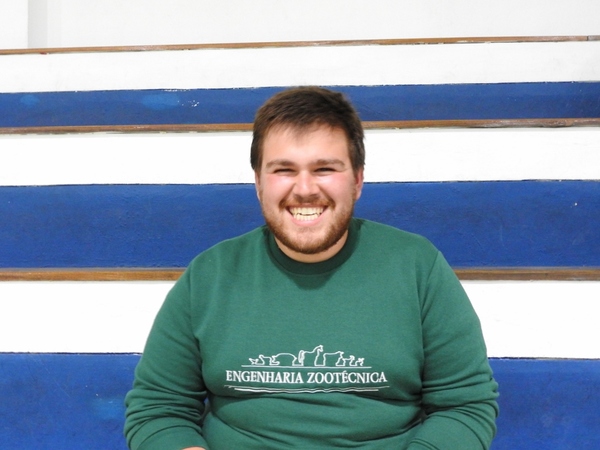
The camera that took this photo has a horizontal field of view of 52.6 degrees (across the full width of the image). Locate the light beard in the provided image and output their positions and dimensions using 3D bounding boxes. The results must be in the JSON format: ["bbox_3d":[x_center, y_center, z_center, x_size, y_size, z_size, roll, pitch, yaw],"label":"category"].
[{"bbox_3d":[0.014,-0.001,0.975,0.156,0.104,0.095,0,-1,3],"label":"light beard"}]

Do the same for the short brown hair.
[{"bbox_3d":[0.013,-0.155,1.035,0.192,0.163,0.200,0,-1,3],"label":"short brown hair"}]

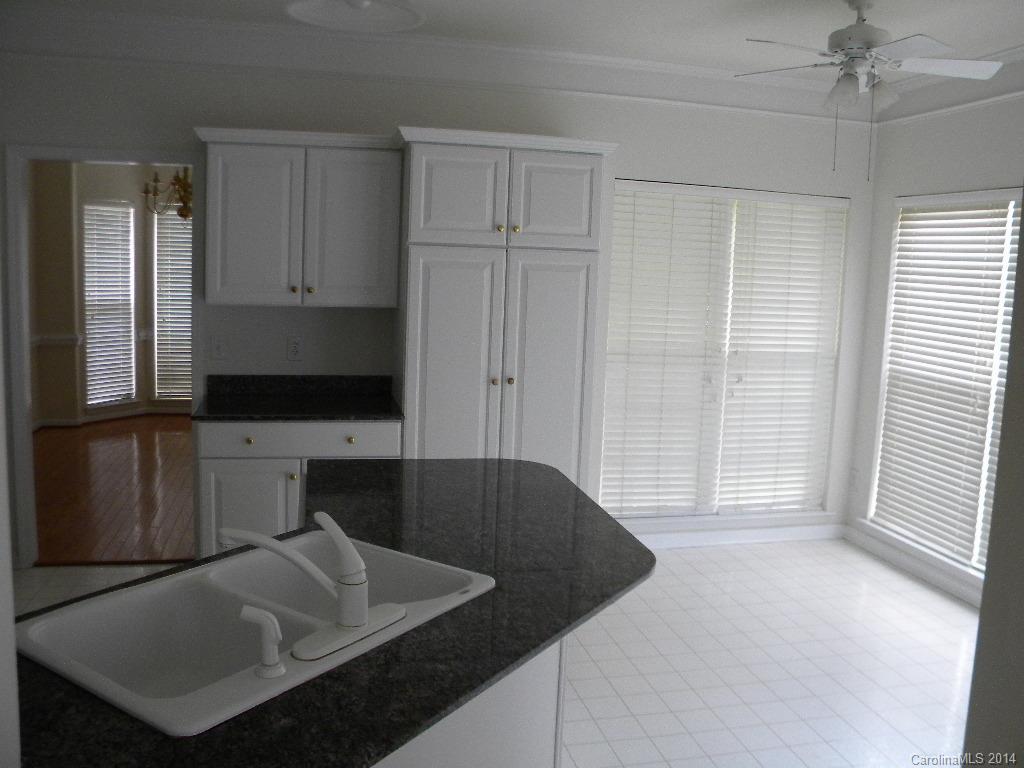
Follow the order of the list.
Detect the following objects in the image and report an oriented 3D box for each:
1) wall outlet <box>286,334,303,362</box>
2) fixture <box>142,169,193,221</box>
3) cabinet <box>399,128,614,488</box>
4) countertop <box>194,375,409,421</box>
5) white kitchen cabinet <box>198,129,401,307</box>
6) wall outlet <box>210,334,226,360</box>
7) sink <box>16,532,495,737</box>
[{"bbox_3d":[-1.162,-0.189,4.424,0.074,0.118,0.010,1,6,-12],"label":"wall outlet"},{"bbox_3d":[-2.485,-1.538,6.287,0.630,0.580,0.630,1,6,-12],"label":"fixture"},{"bbox_3d":[-0.112,-0.087,4.320,1.040,2.210,0.670,1,6,-12],"label":"cabinet"},{"bbox_3d":[-1.046,0.060,4.151,0.945,0.143,0.640,1,6,-12],"label":"countertop"},{"bbox_3d":[-1.059,-0.798,4.186,0.950,0.820,0.375,1,6,-12],"label":"white kitchen cabinet"},{"bbox_3d":[-1.540,-0.189,4.342,0.074,0.118,0.010,1,6,-12],"label":"wall outlet"},{"bbox_3d":[-0.437,0.494,1.492,0.545,0.210,0.760,6,7,31],"label":"sink"}]

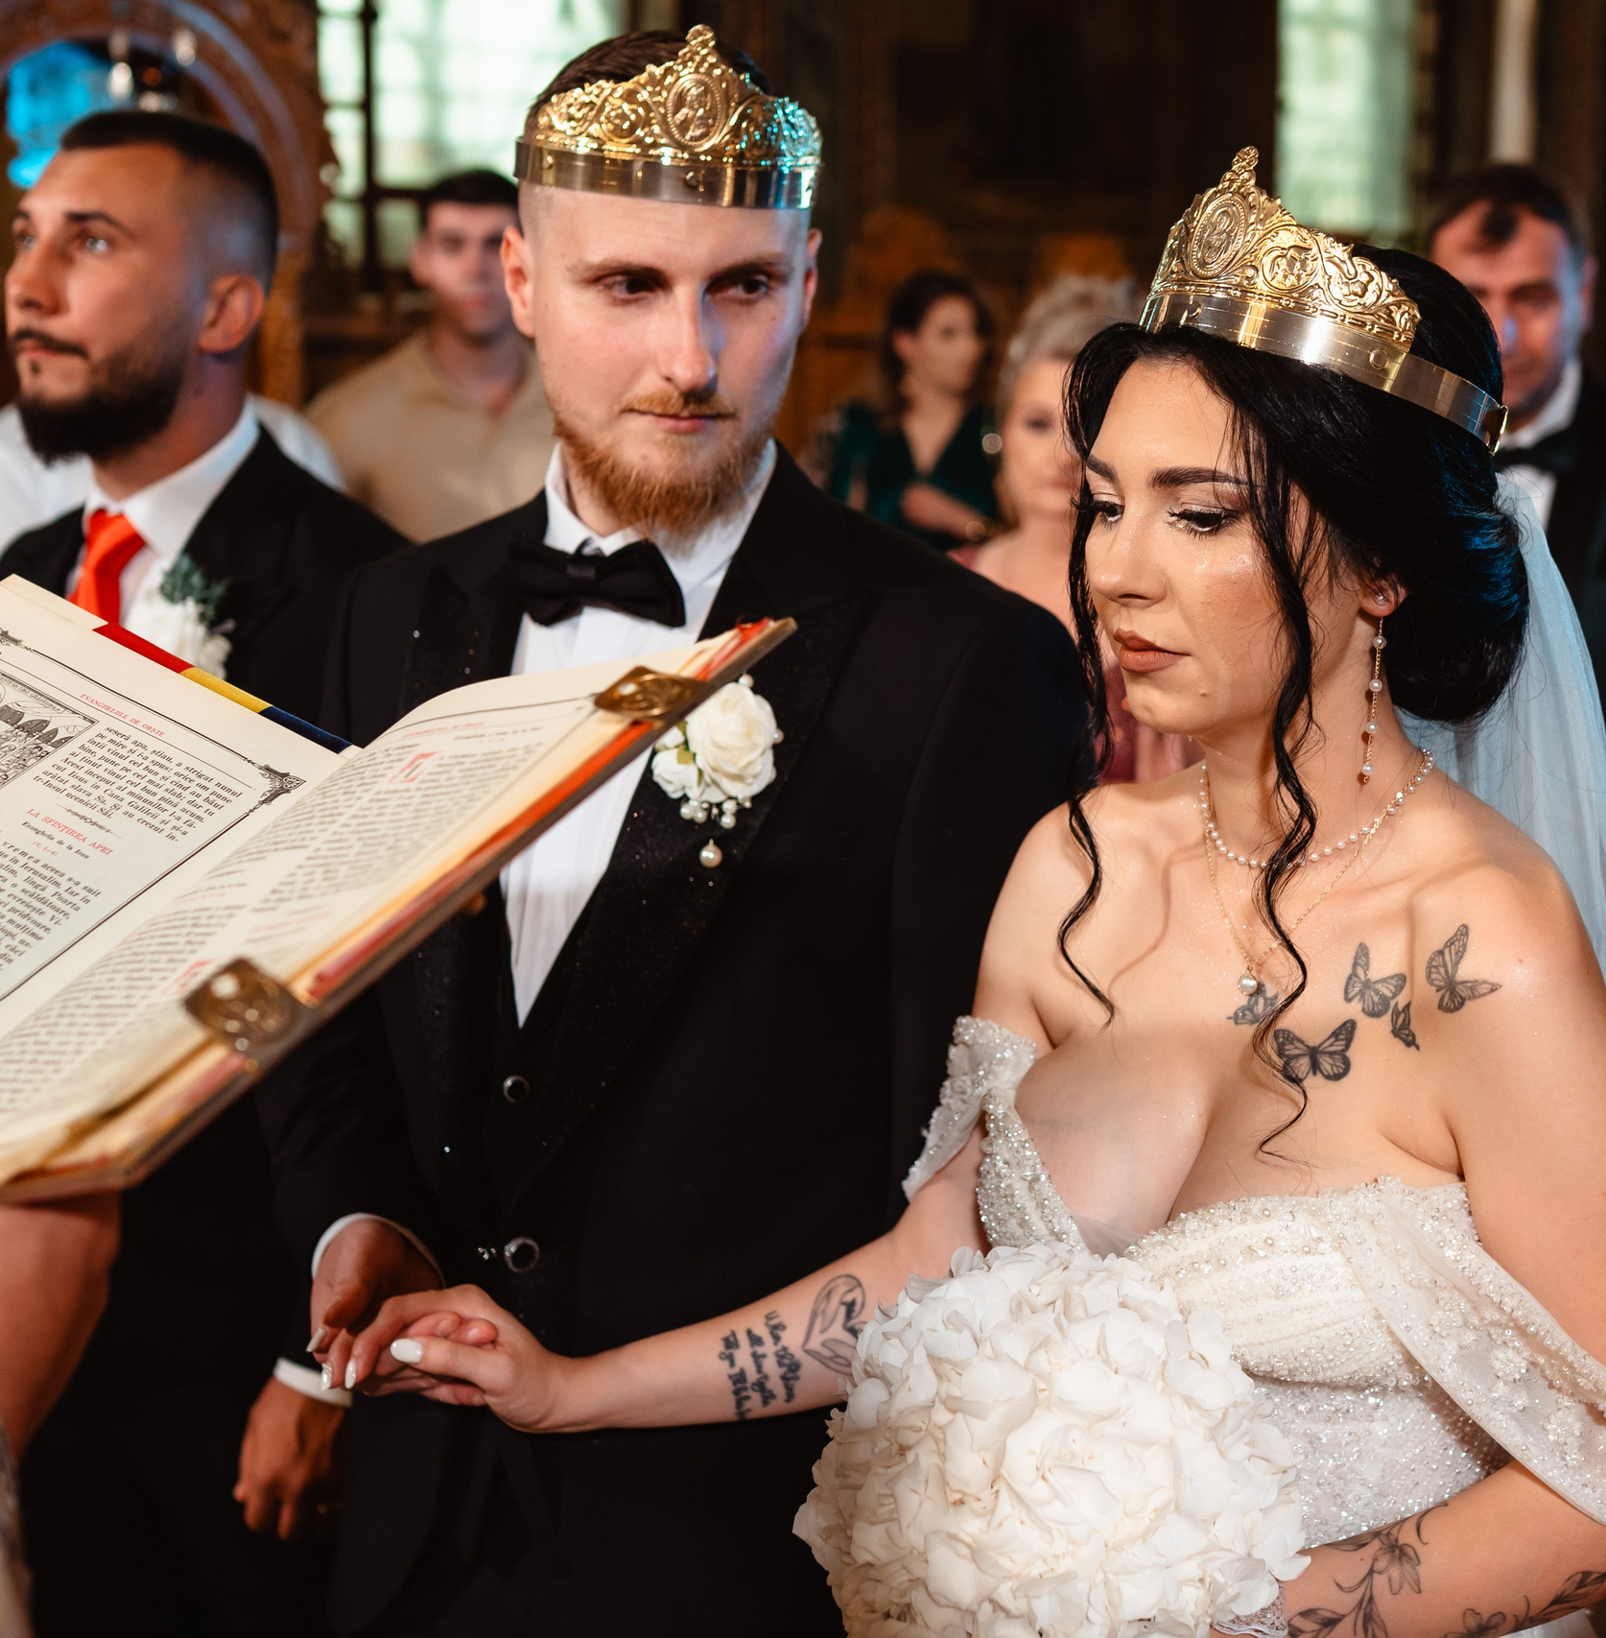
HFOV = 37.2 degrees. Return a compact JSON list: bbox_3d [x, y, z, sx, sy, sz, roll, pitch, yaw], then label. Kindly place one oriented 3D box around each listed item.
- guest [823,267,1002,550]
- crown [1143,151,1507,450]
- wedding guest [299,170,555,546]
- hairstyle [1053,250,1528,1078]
[{"bbox_3d":[0.237,-0.197,4.654,0.460,1.690,0.300,-3,11,-15],"label":"guest"},{"bbox_3d":[0.273,-0.258,1.194,0.193,0.090,0.178,12,10,-40],"label":"crown"},{"bbox_3d":[-0.472,-0.031,3.513,0.500,1.790,0.300,-1,11,-3],"label":"wedding guest"},{"bbox_3d":[0.253,-0.088,1.236,0.255,0.400,0.190,-8,13,-37],"label":"hairstyle"}]

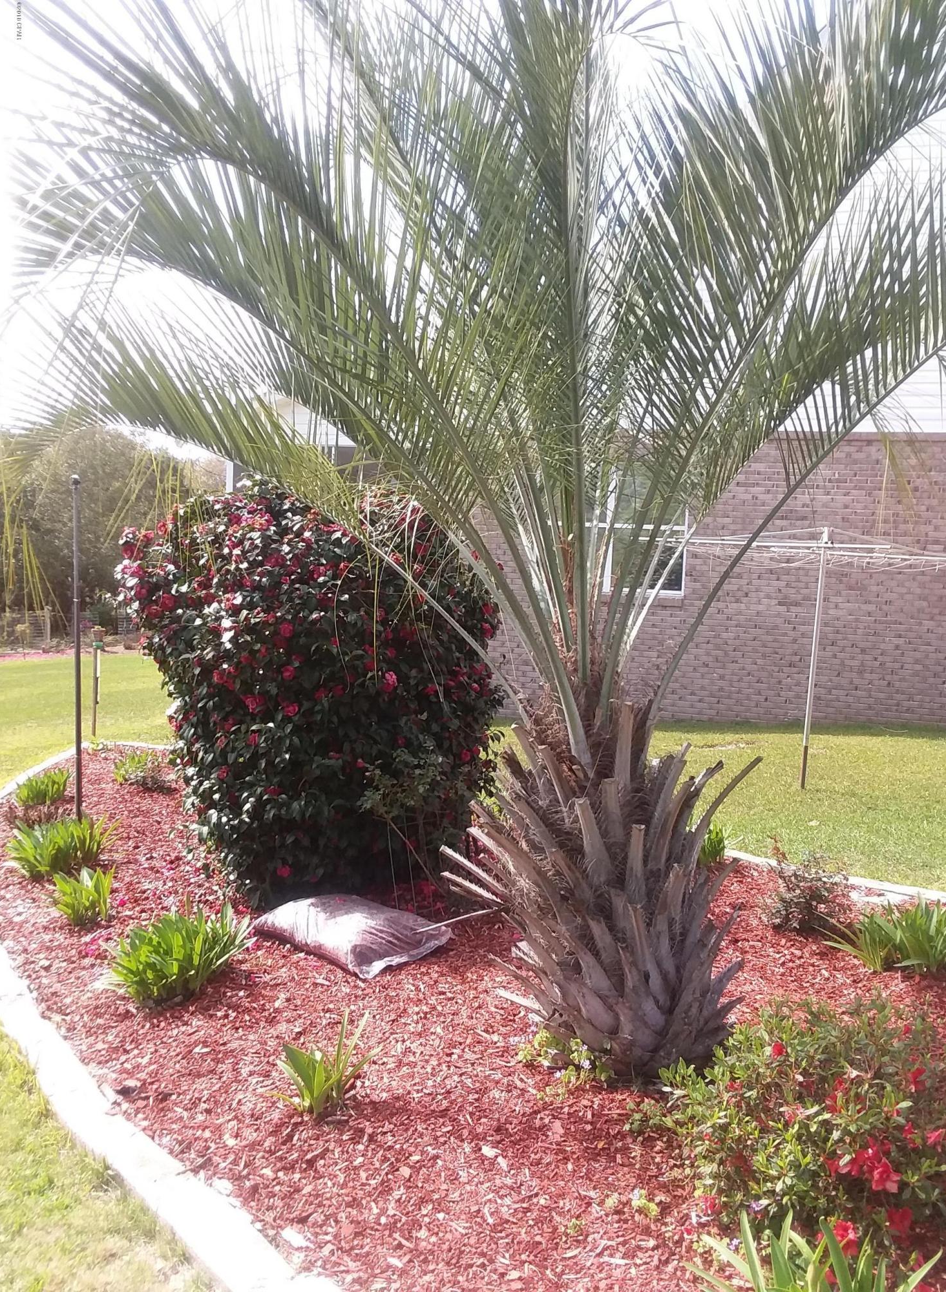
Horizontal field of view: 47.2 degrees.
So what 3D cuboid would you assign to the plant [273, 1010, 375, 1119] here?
[{"bbox_3d":[-0.395,1.117,2.916,0.265,0.250,0.220,2,5,-7],"label":"plant"}]

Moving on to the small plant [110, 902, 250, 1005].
[{"bbox_3d":[-0.993,1.022,3.662,0.460,0.250,0.340,-2,7,-39],"label":"small plant"}]

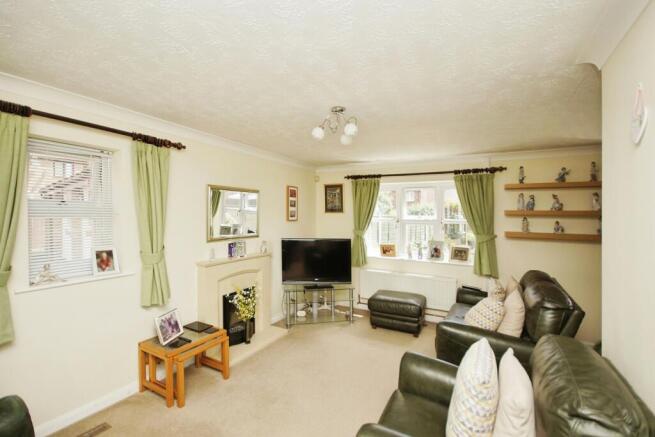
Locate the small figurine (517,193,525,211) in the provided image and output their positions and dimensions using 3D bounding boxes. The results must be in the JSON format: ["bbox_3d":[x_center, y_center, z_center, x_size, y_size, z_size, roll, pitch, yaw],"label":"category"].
[{"bbox_3d":[2.442,-0.208,3.451,0.082,0.219,0.076,0,1,28],"label":"small figurine"}]

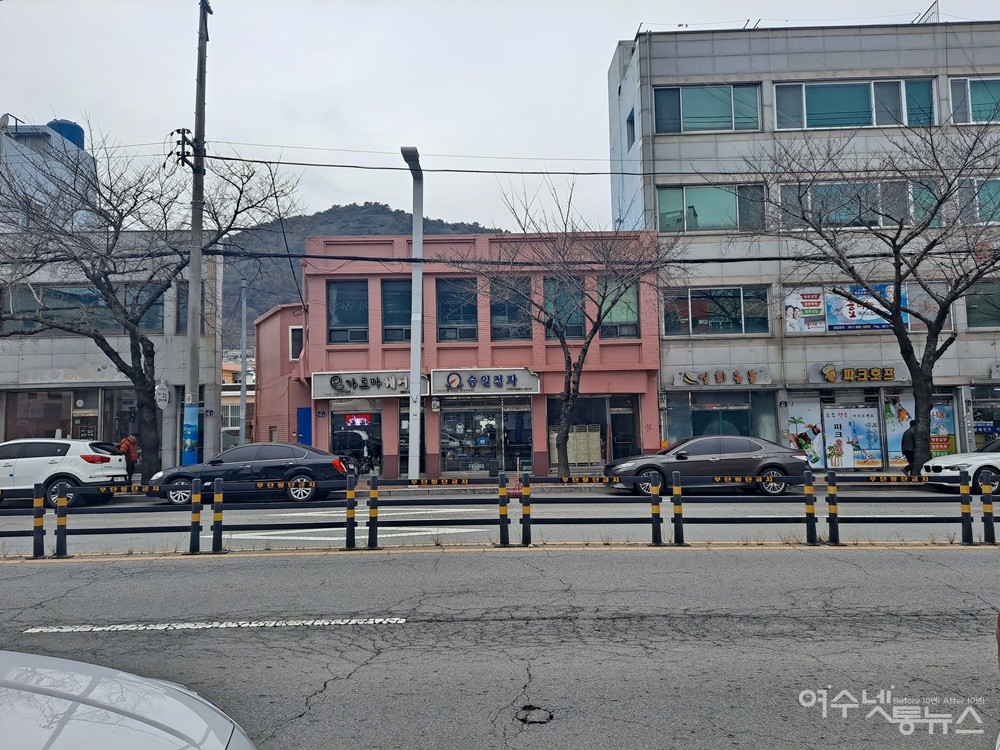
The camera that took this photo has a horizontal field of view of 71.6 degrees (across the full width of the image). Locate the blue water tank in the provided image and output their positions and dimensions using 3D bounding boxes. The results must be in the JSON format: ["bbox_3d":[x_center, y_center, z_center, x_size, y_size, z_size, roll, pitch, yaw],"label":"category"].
[{"bbox_3d":[-18.459,-9.909,29.420,1.633,1.750,1.633,-1,-5,0],"label":"blue water tank"}]

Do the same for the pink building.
[{"bbox_3d":[-2.157,-0.231,26.131,13.816,7.564,9.500,-1,-5,-2],"label":"pink building"}]

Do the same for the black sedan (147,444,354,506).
[{"bbox_3d":[-5.881,2.272,16.854,4.920,1.480,1.790,-1,-5,-2],"label":"black sedan"}]

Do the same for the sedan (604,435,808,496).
[{"bbox_3d":[4.879,2.081,16.649,4.885,1.445,1.840,-1,-5,0],"label":"sedan"}]

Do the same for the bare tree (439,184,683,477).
[{"bbox_3d":[1.734,-1.239,19.158,6.831,8.330,6.000,-1,-5,0],"label":"bare tree"}]

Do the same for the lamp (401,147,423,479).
[{"bbox_3d":[-2.243,-1.326,17.692,0.400,8.467,2.000,-1,-5,0],"label":"lamp"}]

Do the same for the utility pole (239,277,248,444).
[{"bbox_3d":[-9.491,-0.012,25.599,0.190,7.322,0.190,-1,-5,0],"label":"utility pole"}]

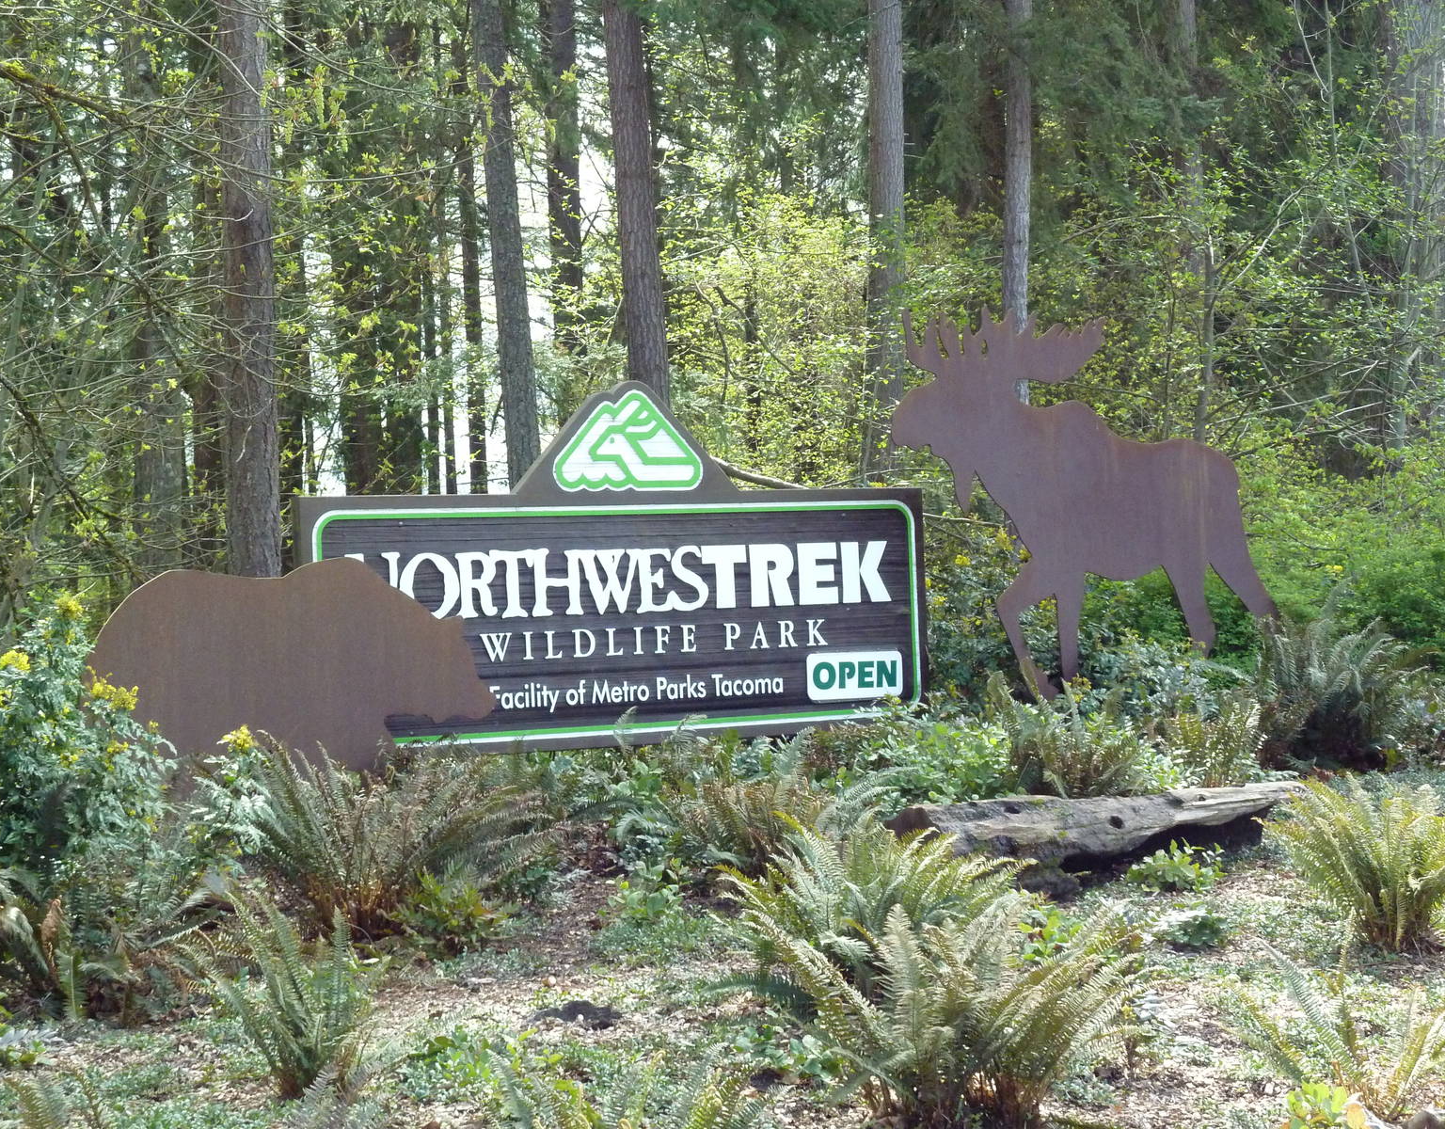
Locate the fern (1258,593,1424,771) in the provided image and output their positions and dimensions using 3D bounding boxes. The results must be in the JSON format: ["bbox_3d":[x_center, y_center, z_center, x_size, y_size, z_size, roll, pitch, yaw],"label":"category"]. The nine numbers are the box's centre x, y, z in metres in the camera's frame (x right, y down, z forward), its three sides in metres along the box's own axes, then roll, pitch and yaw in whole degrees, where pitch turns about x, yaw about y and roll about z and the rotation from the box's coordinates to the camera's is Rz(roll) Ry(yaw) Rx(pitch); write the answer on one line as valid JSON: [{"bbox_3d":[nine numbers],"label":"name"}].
[{"bbox_3d":[3.571,0.680,19.600,0.972,0.956,0.950,-2,-1,0],"label":"fern"}]

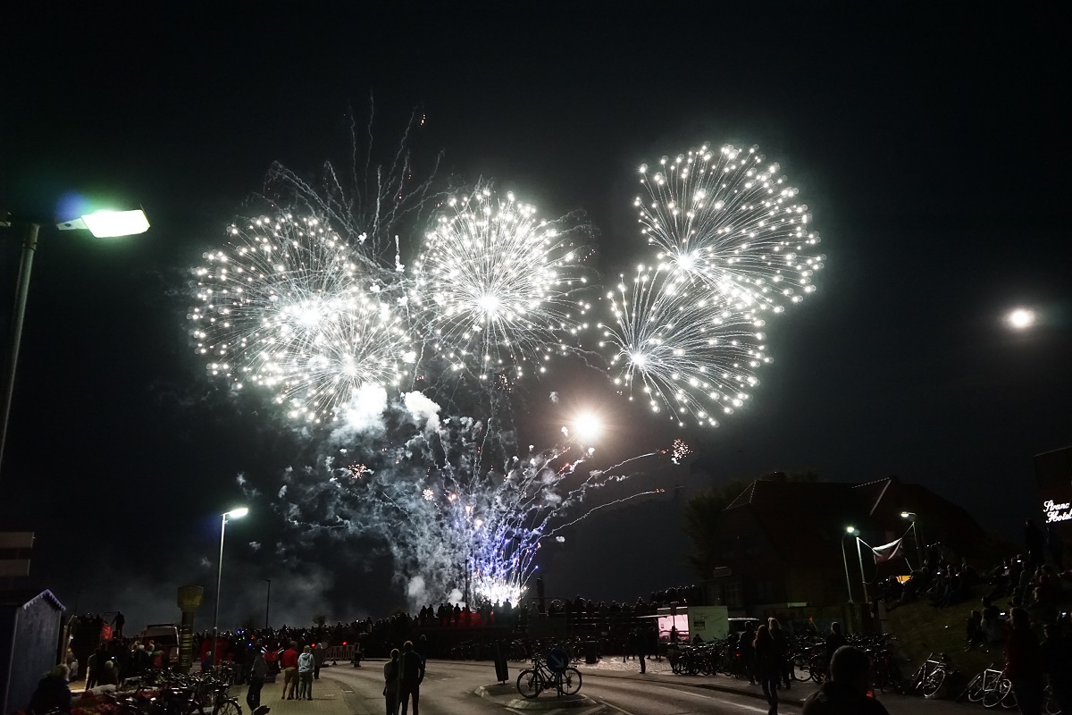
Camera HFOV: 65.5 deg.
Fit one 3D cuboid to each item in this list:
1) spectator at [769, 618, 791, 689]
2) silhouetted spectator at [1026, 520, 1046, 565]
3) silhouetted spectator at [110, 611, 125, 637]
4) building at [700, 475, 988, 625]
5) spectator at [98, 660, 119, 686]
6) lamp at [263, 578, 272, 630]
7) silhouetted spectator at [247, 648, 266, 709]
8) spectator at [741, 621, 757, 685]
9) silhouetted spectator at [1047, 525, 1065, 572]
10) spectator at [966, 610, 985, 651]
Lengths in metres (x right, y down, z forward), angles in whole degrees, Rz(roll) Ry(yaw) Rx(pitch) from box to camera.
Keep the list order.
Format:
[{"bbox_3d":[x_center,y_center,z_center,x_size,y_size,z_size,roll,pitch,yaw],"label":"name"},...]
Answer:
[{"bbox_3d":[6.198,7.541,21.300,0.500,1.740,0.380,1,-18,-8],"label":"spectator"},{"bbox_3d":[17.596,6.551,29.300,0.520,1.750,0.400,8,-20,-28],"label":"silhouetted spectator"},{"bbox_3d":[-29.500,18.894,59.000,0.600,1.740,0.380,1,-18,-8],"label":"silhouetted spectator"},{"bbox_3d":[22.766,13.854,60.482,18.301,9.600,11.000,3,-19,-16],"label":"building"},{"bbox_3d":[-16.215,12.000,31.500,0.450,1.050,0.400,1,-18,-8],"label":"spectator"},{"bbox_3d":[-27.599,26.063,85.000,0.700,7.000,0.250,-4,-18,5],"label":"lamp"},{"bbox_3d":[-6.770,7.785,20.300,0.500,1.750,0.380,1,-18,-8],"label":"silhouetted spectator"},{"bbox_3d":[5.998,8.287,23.400,0.500,1.700,0.360,1,-18,-8],"label":"spectator"},{"bbox_3d":[19.014,6.982,30.500,0.500,1.720,0.380,5,-19,-20],"label":"silhouetted spectator"},{"bbox_3d":[11.328,6.991,21.300,0.700,1.020,0.500,-12,-20,29],"label":"spectator"}]

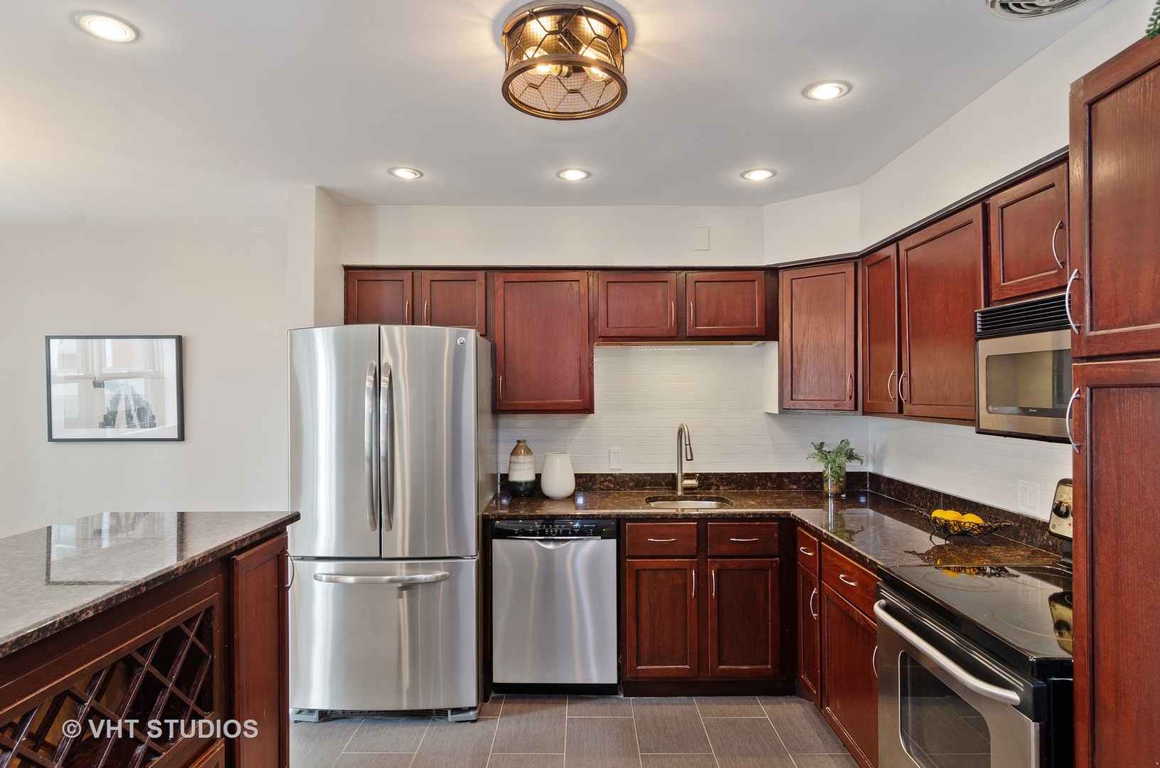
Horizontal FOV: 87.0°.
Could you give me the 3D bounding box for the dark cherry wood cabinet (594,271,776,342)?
[{"bbox_3d":[0.562,-0.418,3.377,0.960,0.375,0.325,0,-1,0],"label":"dark cherry wood cabinet"}]

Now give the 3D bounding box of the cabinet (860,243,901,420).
[{"bbox_3d":[1.502,-0.235,2.723,0.330,0.760,0.365,0,-1,0],"label":"cabinet"}]

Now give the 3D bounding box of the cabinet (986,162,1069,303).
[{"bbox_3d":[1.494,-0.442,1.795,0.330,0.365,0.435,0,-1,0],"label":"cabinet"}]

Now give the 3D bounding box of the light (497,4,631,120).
[{"bbox_3d":[-0.042,-0.865,1.659,0.340,0.145,0.340,0,-1,0],"label":"light"}]

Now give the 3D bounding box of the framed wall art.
[{"bbox_3d":[-2.713,0.026,3.568,0.796,0.616,0.030,0,-1,0],"label":"framed wall art"}]

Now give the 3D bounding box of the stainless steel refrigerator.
[{"bbox_3d":[-0.865,0.640,3.006,0.837,1.765,0.810,0,-1,0],"label":"stainless steel refrigerator"}]

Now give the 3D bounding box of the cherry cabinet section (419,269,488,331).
[{"bbox_3d":[-0.668,-0.415,3.388,0.363,0.371,0.335,0,-1,0],"label":"cherry cabinet section"}]

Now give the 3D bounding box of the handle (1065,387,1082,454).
[{"bbox_3d":[1.006,0.075,1.245,0.030,0.132,0.013,0,-1,0],"label":"handle"}]

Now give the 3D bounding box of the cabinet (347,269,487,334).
[{"bbox_3d":[-0.860,-0.416,3.389,0.765,0.375,0.325,0,-1,0],"label":"cabinet"}]

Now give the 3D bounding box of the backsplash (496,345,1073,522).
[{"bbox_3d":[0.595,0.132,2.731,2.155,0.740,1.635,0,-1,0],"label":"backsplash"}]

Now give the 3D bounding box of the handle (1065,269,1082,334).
[{"bbox_3d":[1.006,-0.168,1.246,0.030,0.132,0.013,0,-1,0],"label":"handle"}]

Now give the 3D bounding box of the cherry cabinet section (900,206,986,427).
[{"bbox_3d":[1.505,-0.240,2.301,0.336,0.768,0.547,0,-1,0],"label":"cherry cabinet section"}]

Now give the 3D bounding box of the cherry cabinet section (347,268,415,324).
[{"bbox_3d":[-1.053,-0.415,3.389,0.368,0.371,0.335,0,-1,0],"label":"cherry cabinet section"}]

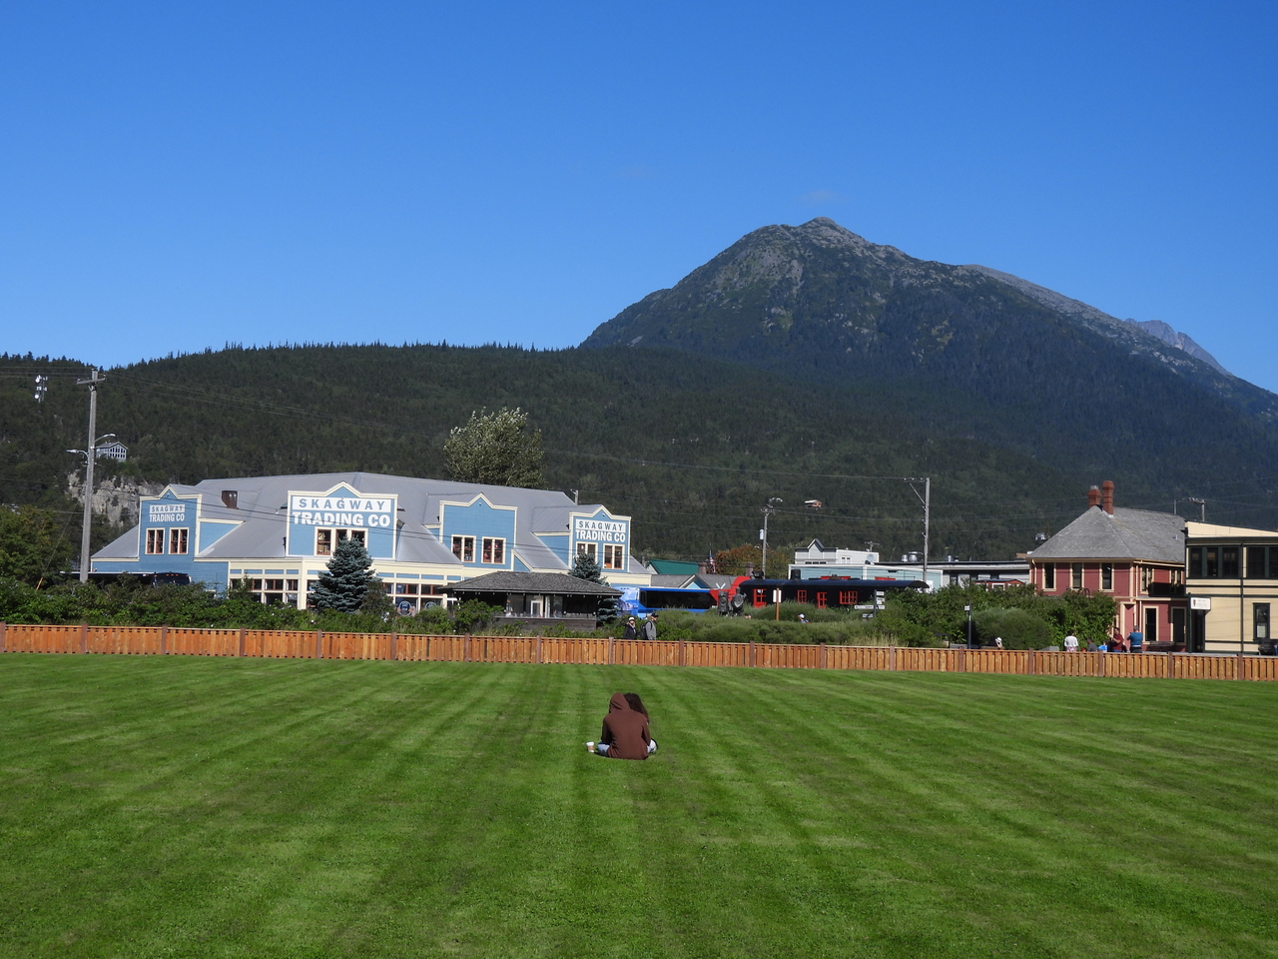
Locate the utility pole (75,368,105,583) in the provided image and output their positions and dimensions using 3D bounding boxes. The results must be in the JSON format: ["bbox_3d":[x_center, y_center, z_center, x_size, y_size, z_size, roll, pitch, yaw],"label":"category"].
[{"bbox_3d":[-23.913,1.034,80.089,2.400,11.700,0.400,-3,-6,45],"label":"utility pole"}]

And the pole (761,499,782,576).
[{"bbox_3d":[10.789,7.365,149.887,2.000,11.350,0.600,2,-4,0],"label":"pole"}]

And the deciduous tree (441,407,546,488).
[{"bbox_3d":[-12.185,3.325,156.151,8.700,19.000,8.700,2,-4,0],"label":"deciduous tree"}]

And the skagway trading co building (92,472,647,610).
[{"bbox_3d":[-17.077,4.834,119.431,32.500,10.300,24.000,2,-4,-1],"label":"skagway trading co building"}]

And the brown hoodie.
[{"bbox_3d":[-0.156,2.924,22.053,0.600,0.790,0.460,2,-4,0],"label":"brown hoodie"}]

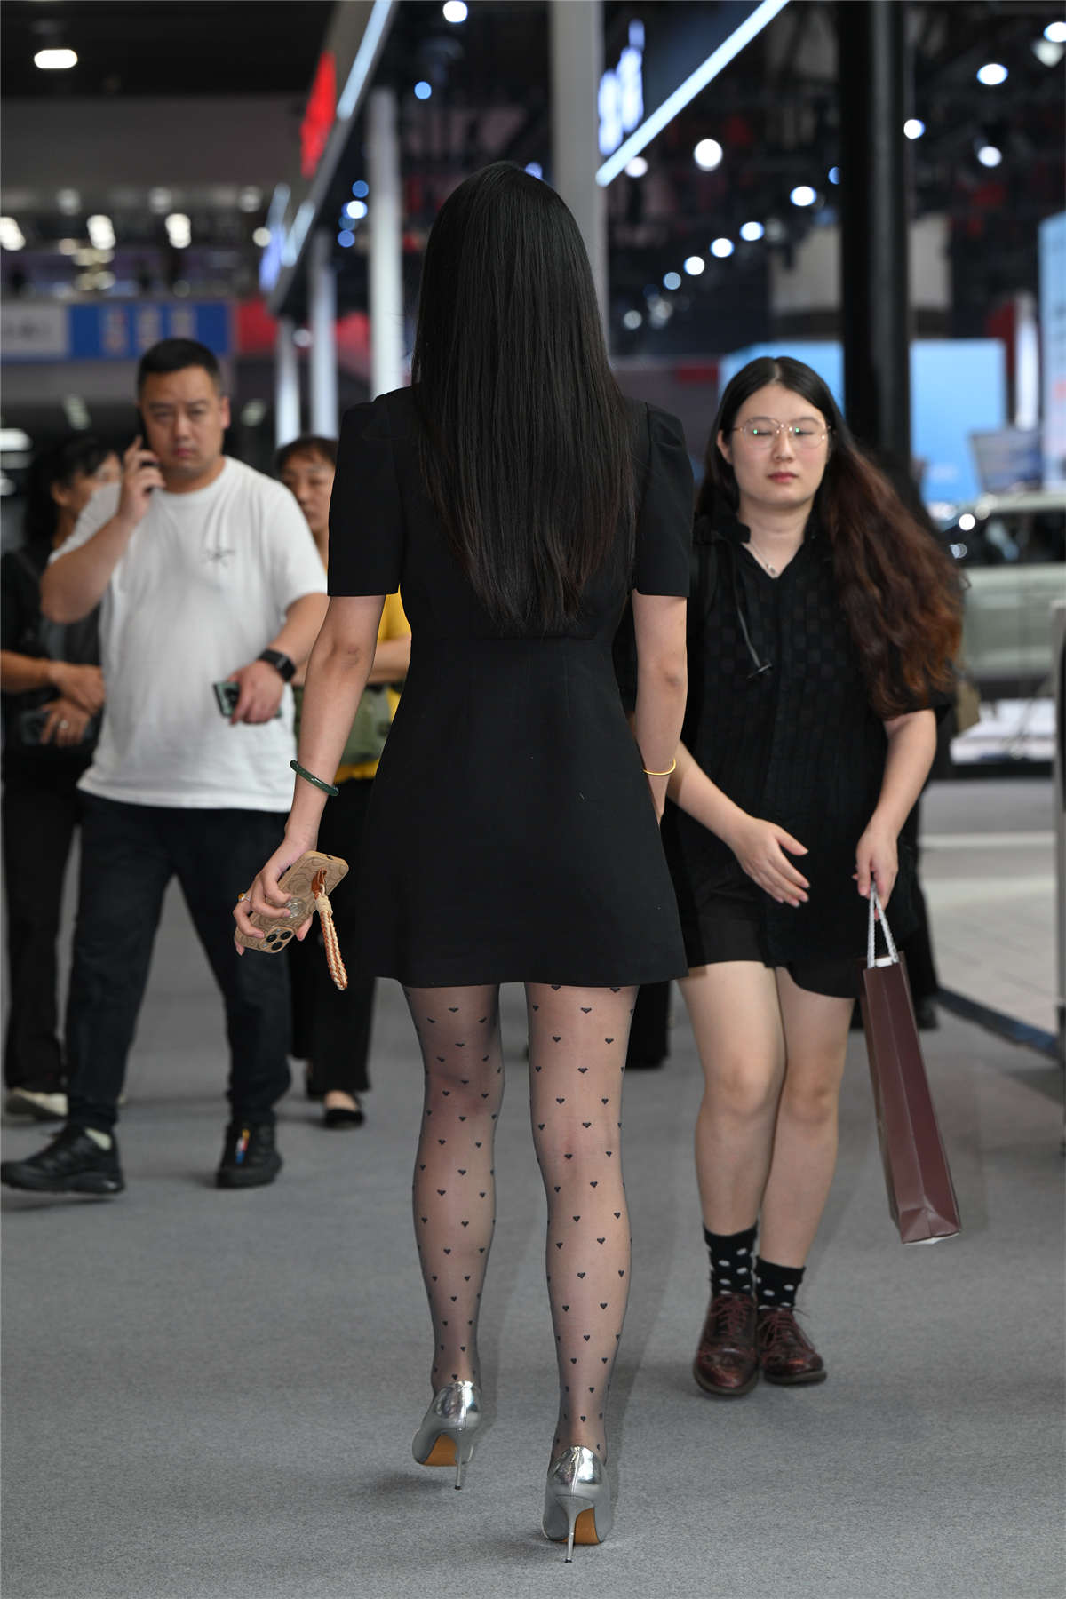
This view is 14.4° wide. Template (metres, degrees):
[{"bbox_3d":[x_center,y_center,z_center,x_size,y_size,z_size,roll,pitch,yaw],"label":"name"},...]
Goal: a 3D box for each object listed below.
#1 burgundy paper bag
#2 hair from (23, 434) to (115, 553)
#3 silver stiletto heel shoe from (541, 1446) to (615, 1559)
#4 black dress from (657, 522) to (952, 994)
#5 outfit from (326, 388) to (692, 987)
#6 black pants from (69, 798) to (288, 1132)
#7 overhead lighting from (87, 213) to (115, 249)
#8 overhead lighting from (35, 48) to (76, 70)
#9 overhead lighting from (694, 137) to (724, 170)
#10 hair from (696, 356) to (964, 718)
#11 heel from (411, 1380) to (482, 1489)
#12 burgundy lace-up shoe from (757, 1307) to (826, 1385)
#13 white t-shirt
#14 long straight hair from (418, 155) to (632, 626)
[{"bbox_3d":[0.569,0.402,6.450,0.100,0.530,0.300,-10,-3,3],"label":"burgundy paper bag"},{"bbox_3d":[-1.068,-0.703,9.750,0.220,0.290,0.180,2,3,37],"label":"hair"},{"bbox_3d":[0.056,0.860,5.290,0.085,0.140,0.215,0,2,5],"label":"silver stiletto heel shoe"},{"bbox_3d":[0.401,-0.066,6.450,0.460,0.740,0.290,0,2,5],"label":"black dress"},{"bbox_3d":[-0.030,-0.142,5.370,0.460,0.760,0.290,0,2,0],"label":"outfit"},{"bbox_3d":[-0.749,0.310,8.900,0.420,0.800,0.320,1,2,21],"label":"black pants"},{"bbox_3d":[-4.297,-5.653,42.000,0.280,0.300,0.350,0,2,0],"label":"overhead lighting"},{"bbox_3d":[-3.621,-5.614,32.000,0.320,0.140,0.300,0,2,0],"label":"overhead lighting"},{"bbox_3d":[1.248,-4.588,30.000,0.200,0.220,0.200,0,2,0],"label":"overhead lighting"},{"bbox_3d":[0.463,-0.408,6.570,0.410,0.555,0.250,0,2,-3],"label":"hair"},{"bbox_3d":[-0.113,0.826,5.610,0.085,0.140,0.215,0,2,-10],"label":"heel"},{"bbox_3d":[0.393,0.845,6.600,0.100,0.110,0.270,-1,2,-19],"label":"burgundy lace-up shoe"},{"bbox_3d":[-0.702,-0.342,8.650,0.540,0.710,0.310,1,3,12],"label":"white t-shirt"},{"bbox_3d":[-0.012,-0.522,5.470,0.290,0.605,0.240,0,2,-5],"label":"long straight hair"}]

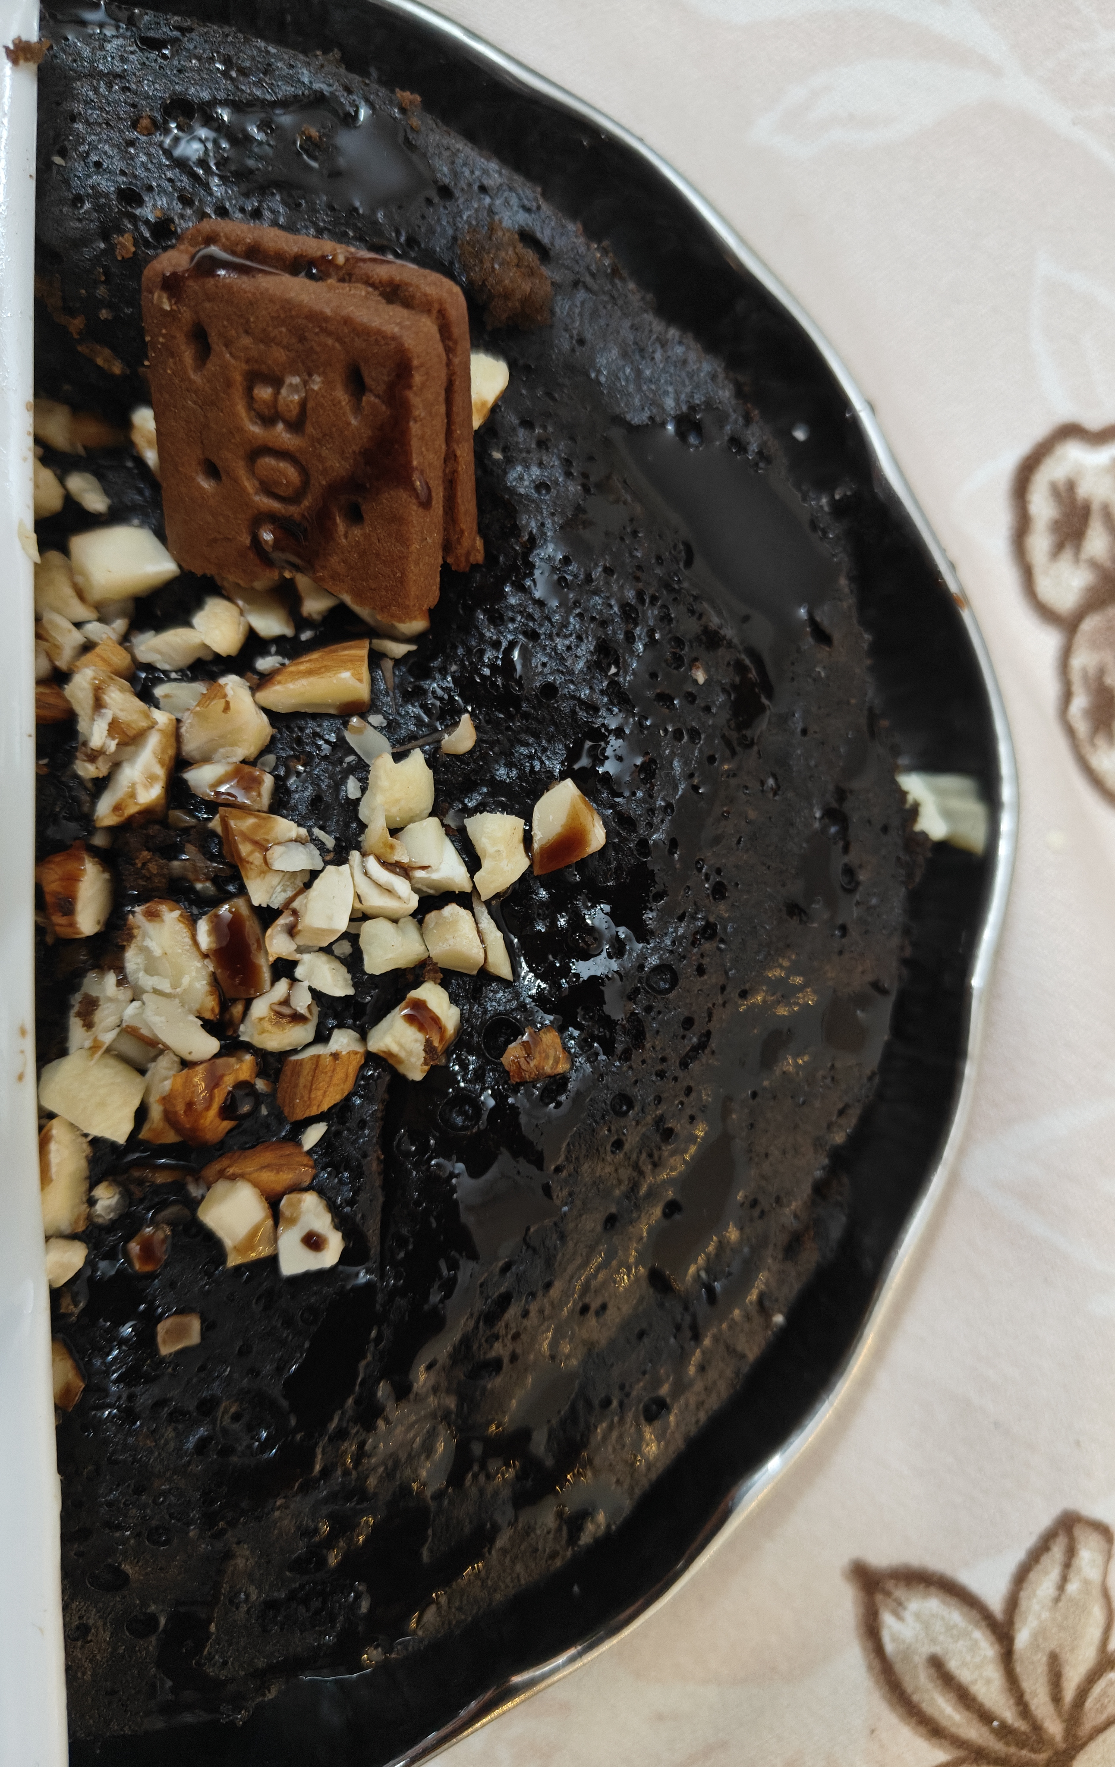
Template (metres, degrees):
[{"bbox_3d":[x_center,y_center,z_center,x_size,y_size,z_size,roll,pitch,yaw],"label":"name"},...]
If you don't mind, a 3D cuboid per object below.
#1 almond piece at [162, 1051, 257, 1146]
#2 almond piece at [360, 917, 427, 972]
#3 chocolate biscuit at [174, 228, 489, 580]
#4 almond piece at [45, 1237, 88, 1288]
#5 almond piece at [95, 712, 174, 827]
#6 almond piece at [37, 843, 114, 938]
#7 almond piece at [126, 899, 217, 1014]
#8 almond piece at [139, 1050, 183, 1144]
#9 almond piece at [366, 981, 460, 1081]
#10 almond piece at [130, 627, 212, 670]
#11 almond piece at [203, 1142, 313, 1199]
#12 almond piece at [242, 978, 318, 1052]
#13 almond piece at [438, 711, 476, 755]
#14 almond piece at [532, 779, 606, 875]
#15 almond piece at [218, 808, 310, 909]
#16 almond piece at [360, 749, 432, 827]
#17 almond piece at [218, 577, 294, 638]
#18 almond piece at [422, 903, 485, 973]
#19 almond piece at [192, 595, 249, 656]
[{"bbox_3d":[-0.037,0.024,0.134,0.011,0.009,0.008,-26,87,-4],"label":"almond piece"},{"bbox_3d":[-0.019,0.007,0.143,0.008,0.006,0.006,-5,84,-2],"label":"almond piece"},{"bbox_3d":[-0.026,-0.054,0.140,0.033,0.006,0.032,13,128,8],"label":"chocolate biscuit"},{"bbox_3d":[-0.055,0.041,0.133,0.006,0.005,0.005,24,85,0],"label":"almond piece"},{"bbox_3d":[-0.046,-0.012,0.137,0.007,0.008,0.014,19,85,0],"label":"almond piece"},{"bbox_3d":[-0.053,0.001,0.136,0.008,0.009,0.010,-32,87,-4],"label":"almond piece"},{"bbox_3d":[-0.043,0.009,0.135,0.008,0.008,0.014,-23,86,-3],"label":"almond piece"},{"bbox_3d":[-0.046,0.025,0.145,0.007,0.006,0.011,15,84,1],"label":"almond piece"},{"bbox_3d":[-0.015,0.017,0.136,0.007,0.009,0.009,43,85,2],"label":"almond piece"},{"bbox_3d":[-0.046,-0.028,0.145,0.008,0.004,0.004,-12,85,-3],"label":"almond piece"},{"bbox_3d":[-0.034,0.033,0.139,0.012,0.006,0.006,-2,84,-2],"label":"almond piece"},{"bbox_3d":[-0.030,0.015,0.135,0.008,0.007,0.008,11,85,-1],"label":"almond piece"},{"bbox_3d":[-0.012,-0.018,0.146,0.003,0.003,0.005,38,84,2],"label":"almond piece"},{"bbox_3d":[0.000,-0.006,0.138,0.009,0.007,0.008,-29,87,-4],"label":"almond piece"},{"bbox_3d":[-0.033,-0.003,0.136,0.010,0.007,0.011,-2,86,-2],"label":"almond piece"},{"bbox_3d":[-0.020,-0.011,0.149,0.008,0.006,0.009,-10,84,-1],"label":"almond piece"},{"bbox_3d":[-0.037,-0.035,0.150,0.011,0.006,0.007,45,86,4],"label":"almond piece"},{"bbox_3d":[-0.013,0.007,0.147,0.007,0.006,0.007,20,85,2],"label":"almond piece"},{"bbox_3d":[-0.038,-0.029,0.139,0.006,0.006,0.005,34,85,1],"label":"almond piece"}]

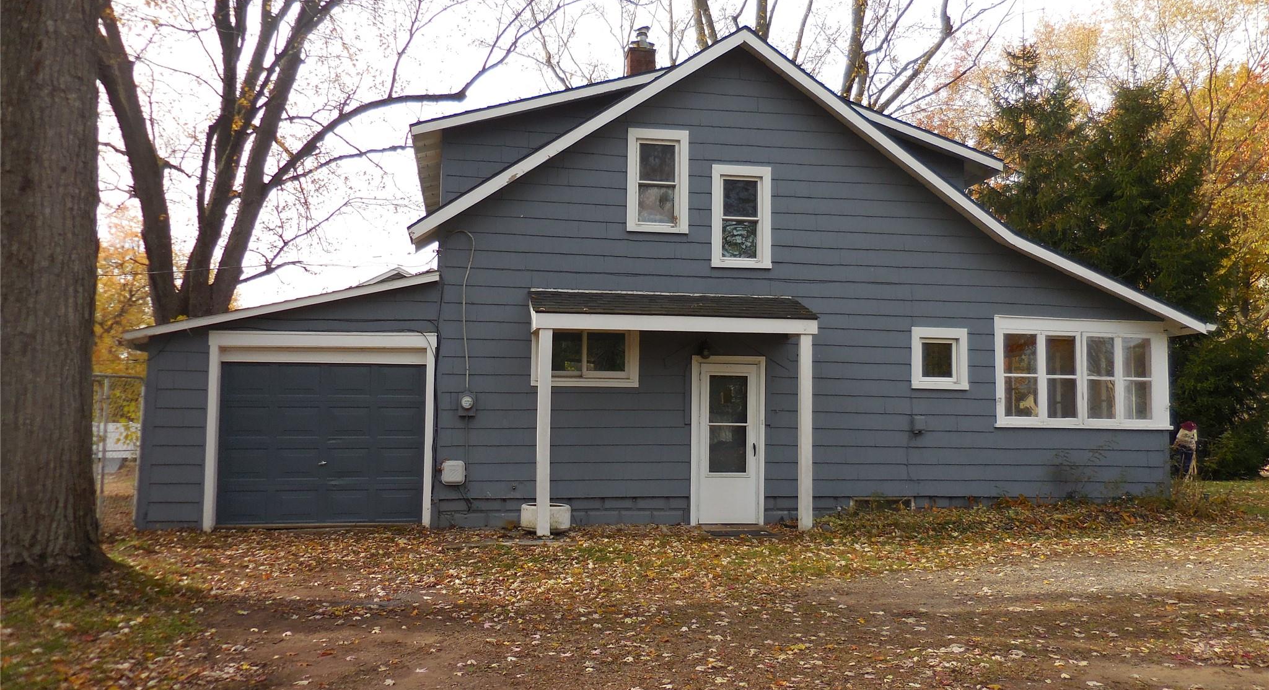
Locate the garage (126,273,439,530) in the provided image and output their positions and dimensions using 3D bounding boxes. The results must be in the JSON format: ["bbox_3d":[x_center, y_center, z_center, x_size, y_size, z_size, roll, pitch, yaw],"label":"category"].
[{"bbox_3d":[-4.574,0.778,13.701,3.497,3.081,6.000,1,-3,-9],"label":"garage"}]

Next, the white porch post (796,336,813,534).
[{"bbox_3d":[2.029,1.037,10.907,0.135,2.319,0.135,1,-3,-9],"label":"white porch post"}]

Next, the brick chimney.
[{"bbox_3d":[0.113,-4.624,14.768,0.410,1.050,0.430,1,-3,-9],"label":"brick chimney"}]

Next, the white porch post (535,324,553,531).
[{"bbox_3d":[-1.023,0.989,10.440,0.142,2.336,0.142,1,-3,-9],"label":"white porch post"}]

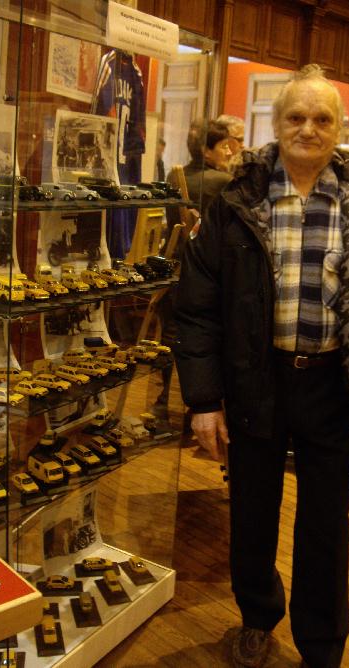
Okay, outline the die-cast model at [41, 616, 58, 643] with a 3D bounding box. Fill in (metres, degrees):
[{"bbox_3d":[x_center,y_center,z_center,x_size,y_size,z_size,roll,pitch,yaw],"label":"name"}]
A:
[{"bbox_3d":[-0.341,0.812,2.015,0.036,0.037,0.086,0,14,-15],"label":"die-cast model"}]

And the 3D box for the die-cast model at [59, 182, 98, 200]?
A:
[{"bbox_3d":[-0.230,-0.346,1.780,0.088,0.037,0.036,12,15,30],"label":"die-cast model"}]

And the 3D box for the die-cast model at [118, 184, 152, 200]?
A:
[{"bbox_3d":[-0.109,-0.381,1.971,0.086,0.036,0.035,12,15,30],"label":"die-cast model"}]

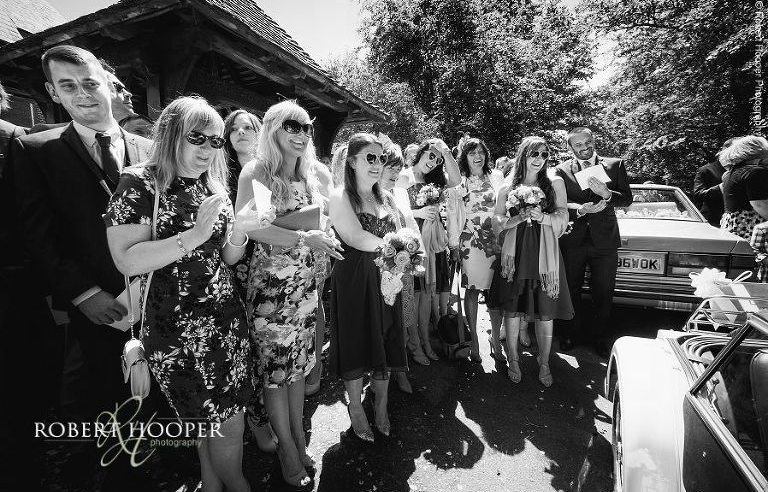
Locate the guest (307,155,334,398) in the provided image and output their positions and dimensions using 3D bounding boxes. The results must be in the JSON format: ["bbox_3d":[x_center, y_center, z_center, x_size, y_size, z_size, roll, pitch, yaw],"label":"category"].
[{"bbox_3d":[-0.481,0.166,2.013,0.460,1.680,0.360,-7,13,-33],"label":"guest"}]

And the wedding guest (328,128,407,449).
[{"bbox_3d":[-0.079,0.243,1.733,0.460,1.660,0.460,-6,10,-38],"label":"wedding guest"}]

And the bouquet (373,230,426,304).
[{"bbox_3d":[0.076,0.096,1.570,0.230,0.340,0.220,0,8,0],"label":"bouquet"}]

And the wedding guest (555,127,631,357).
[{"bbox_3d":[1.675,-0.017,2.571,0.560,1.810,0.460,5,10,33],"label":"wedding guest"}]

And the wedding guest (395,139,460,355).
[{"bbox_3d":[0.331,0.065,2.379,0.520,1.660,0.420,-4,9,-25],"label":"wedding guest"}]

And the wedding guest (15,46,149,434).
[{"bbox_3d":[-1.040,0.250,1.240,0.350,1.830,0.500,4,9,30],"label":"wedding guest"}]

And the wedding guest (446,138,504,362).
[{"bbox_3d":[0.714,0.068,2.470,0.470,1.706,0.380,1,11,7],"label":"wedding guest"}]

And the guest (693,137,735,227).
[{"bbox_3d":[3.641,-0.186,3.525,0.550,1.820,0.420,-1,11,-6],"label":"guest"}]

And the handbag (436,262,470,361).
[{"bbox_3d":[0.532,0.471,2.450,0.250,0.720,0.180,-3,9,-20],"label":"handbag"}]

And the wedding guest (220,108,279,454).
[{"bbox_3d":[-0.685,0.225,1.620,0.320,1.710,0.440,7,11,43],"label":"wedding guest"}]

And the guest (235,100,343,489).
[{"bbox_3d":[-0.414,0.245,1.402,0.460,1.710,0.460,-7,11,-42],"label":"guest"}]

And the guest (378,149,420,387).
[{"bbox_3d":[0.104,0.185,2.156,0.460,1.630,0.400,-7,10,-40],"label":"guest"}]

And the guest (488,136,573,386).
[{"bbox_3d":[1.000,0.136,2.184,0.560,1.677,0.460,3,11,14],"label":"guest"}]

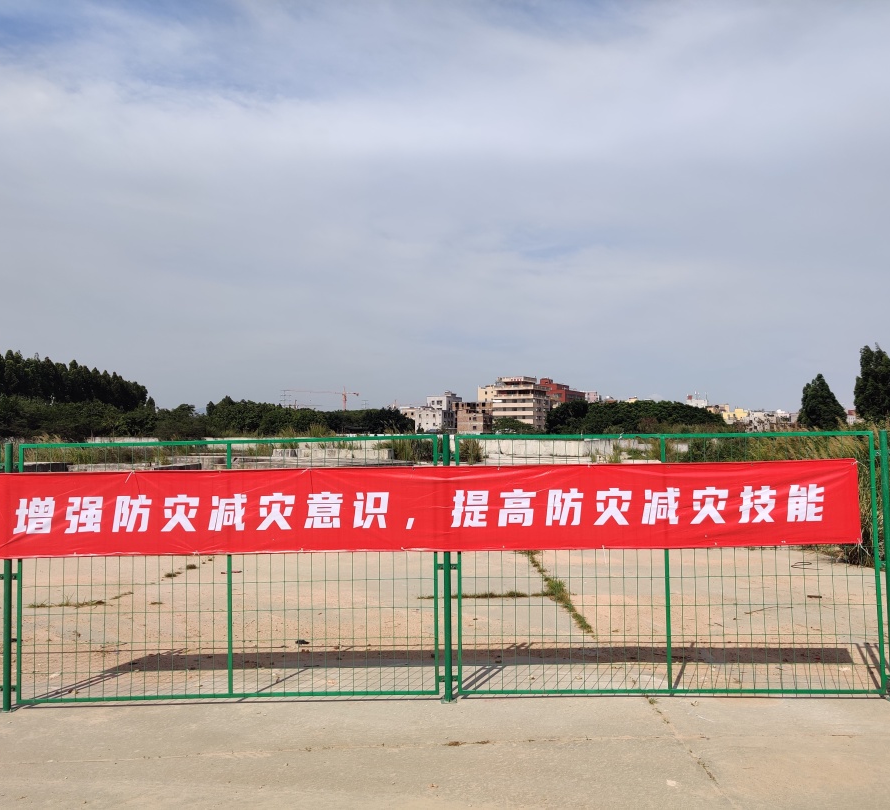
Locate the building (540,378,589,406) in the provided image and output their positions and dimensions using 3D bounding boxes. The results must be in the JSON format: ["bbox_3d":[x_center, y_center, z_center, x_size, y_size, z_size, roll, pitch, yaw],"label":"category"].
[{"bbox_3d":[58.201,2.640,415.558,15.000,30.660,27.000,-2,-3,21],"label":"building"}]

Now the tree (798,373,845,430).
[{"bbox_3d":[53.586,0.650,120.146,6.840,10.550,6.840,-1,-2,0],"label":"tree"}]

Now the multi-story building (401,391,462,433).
[{"bbox_3d":[-5.239,4.697,320.348,18.000,20.390,15.000,-2,-3,22],"label":"multi-story building"}]

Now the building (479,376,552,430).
[{"bbox_3d":[28.719,1.910,345.486,23.000,27.140,19.000,-2,-3,22],"label":"building"}]

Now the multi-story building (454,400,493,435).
[{"bbox_3d":[10.948,6.400,315.261,11.000,16.150,10.500,-2,-3,22],"label":"multi-story building"}]

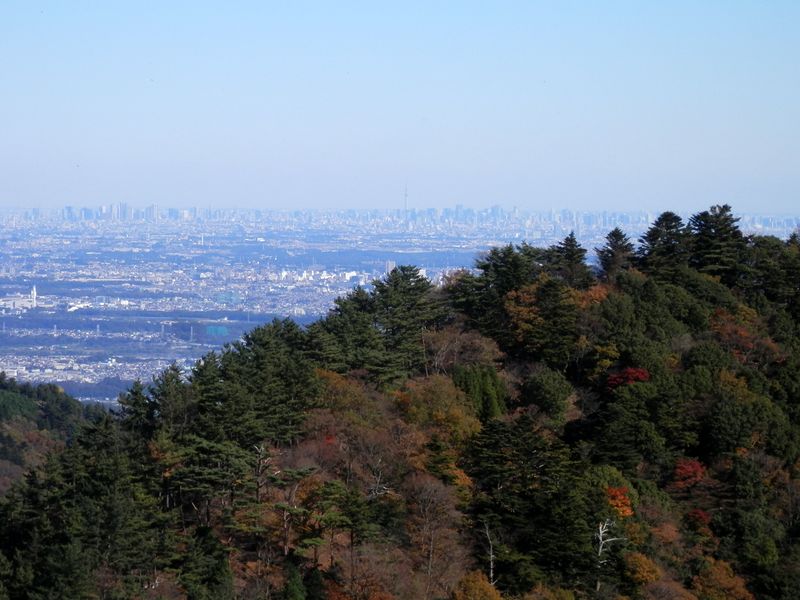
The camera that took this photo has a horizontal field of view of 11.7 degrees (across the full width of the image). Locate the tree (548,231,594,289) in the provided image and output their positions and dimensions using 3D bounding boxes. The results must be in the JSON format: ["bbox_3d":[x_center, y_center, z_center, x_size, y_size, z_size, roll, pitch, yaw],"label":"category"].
[{"bbox_3d":[26.790,-5.650,610.000,7.180,10.420,7.180,0,2,0],"label":"tree"}]

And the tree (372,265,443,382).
[{"bbox_3d":[1.040,3.580,540.000,9.680,16.970,9.680,0,2,0],"label":"tree"}]

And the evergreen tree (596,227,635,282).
[{"bbox_3d":[33.930,-6.500,615.000,5.980,10.140,5.980,0,2,0],"label":"evergreen tree"}]

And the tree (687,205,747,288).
[{"bbox_3d":[49.990,-7.810,615.000,9.130,14.460,9.130,0,2,0],"label":"tree"}]

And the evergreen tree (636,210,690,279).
[{"bbox_3d":[41.830,-8.030,620.000,8.570,12.360,8.570,0,2,0],"label":"evergreen tree"}]

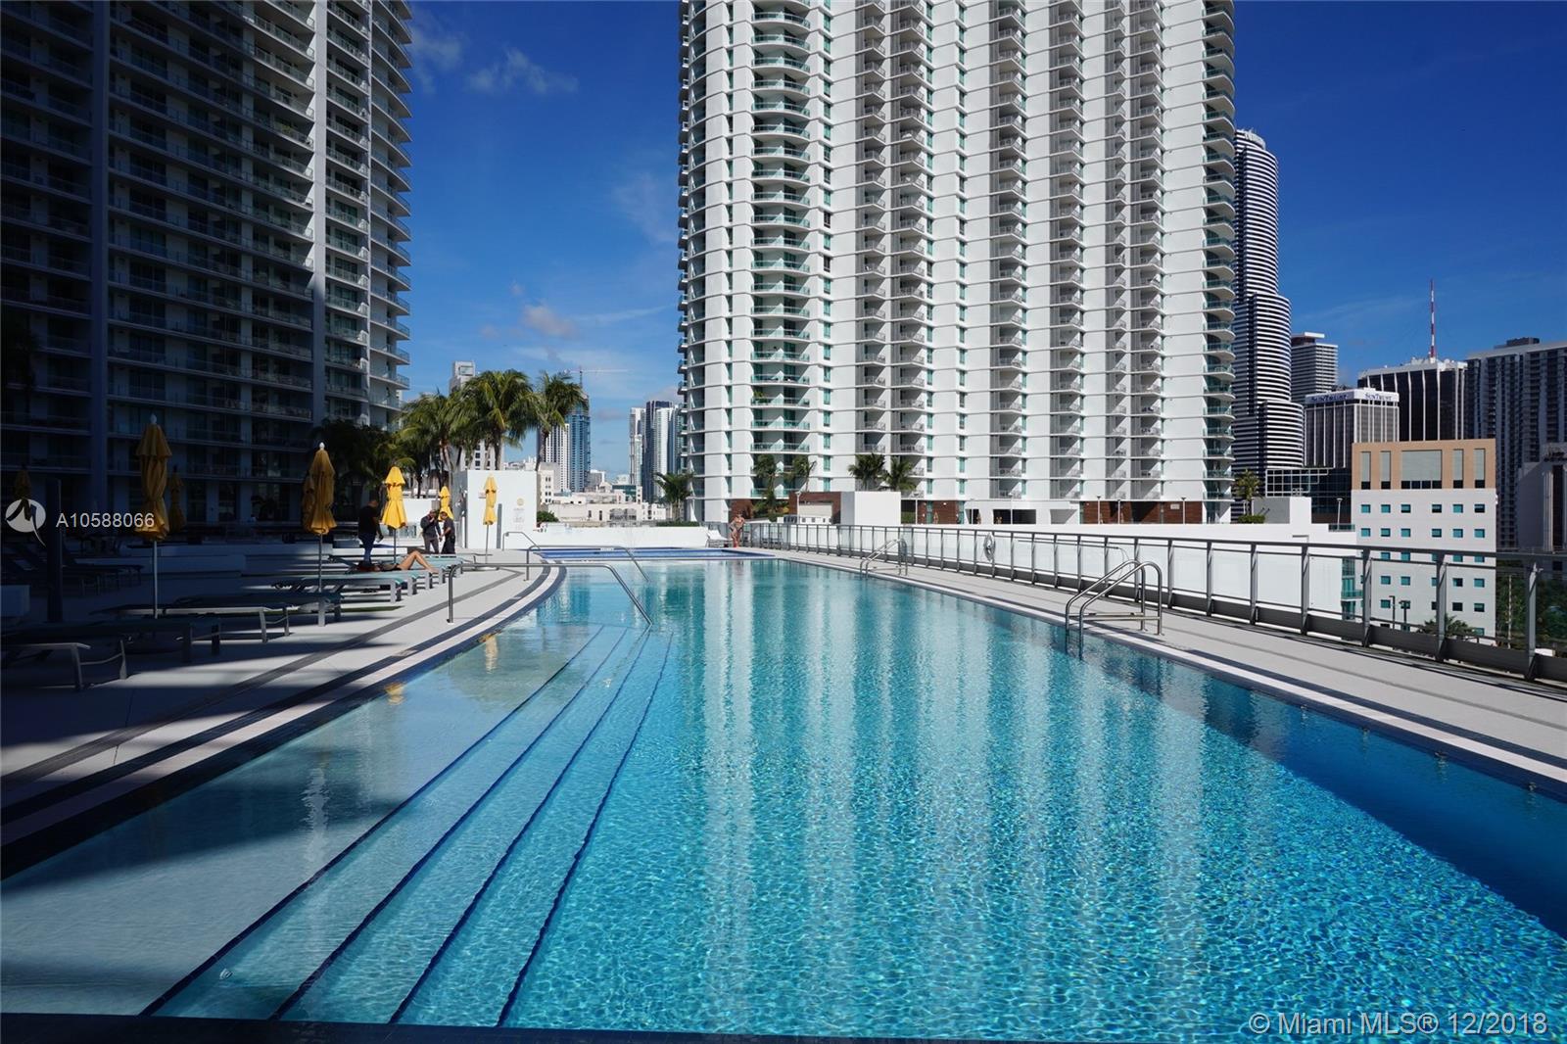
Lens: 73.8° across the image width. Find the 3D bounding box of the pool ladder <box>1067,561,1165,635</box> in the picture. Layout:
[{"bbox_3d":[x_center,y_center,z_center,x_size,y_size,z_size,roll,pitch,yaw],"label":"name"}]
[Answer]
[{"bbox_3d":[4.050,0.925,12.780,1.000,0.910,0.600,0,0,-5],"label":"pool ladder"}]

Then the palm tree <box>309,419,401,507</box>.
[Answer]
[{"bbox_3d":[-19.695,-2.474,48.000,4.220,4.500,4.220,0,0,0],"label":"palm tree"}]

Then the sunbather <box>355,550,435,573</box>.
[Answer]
[{"bbox_3d":[-7.410,0.750,19.900,1.520,0.420,0.450,0,0,2],"label":"sunbather"}]

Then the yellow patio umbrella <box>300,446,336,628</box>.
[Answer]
[{"bbox_3d":[-6.683,0.100,15.100,0.470,2.510,0.470,0,0,0],"label":"yellow patio umbrella"}]

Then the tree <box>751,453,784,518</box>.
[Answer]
[{"bbox_3d":[-1.900,-3.800,122.000,3.500,8.000,3.500,0,0,0],"label":"tree"}]

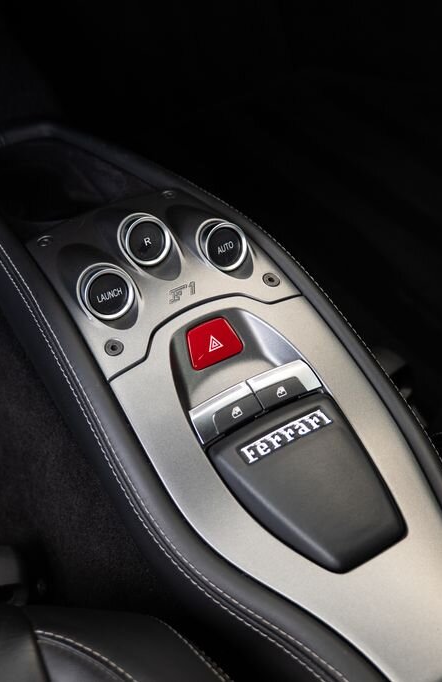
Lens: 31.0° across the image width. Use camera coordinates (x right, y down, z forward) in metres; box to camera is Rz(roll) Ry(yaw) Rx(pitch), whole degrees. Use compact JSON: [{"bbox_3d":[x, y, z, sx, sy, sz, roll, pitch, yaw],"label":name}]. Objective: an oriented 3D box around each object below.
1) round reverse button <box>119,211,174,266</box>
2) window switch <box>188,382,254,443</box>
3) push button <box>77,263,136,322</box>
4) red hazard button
[{"bbox_3d":[-0.055,-0.071,0.563,0.036,0.036,0.017,-24,17,-19],"label":"round reverse button"},{"bbox_3d":[0.004,0.046,0.488,0.042,0.012,0.025,-24,58,-17],"label":"window switch"},{"bbox_3d":[-0.078,-0.033,0.540,0.036,0.036,0.017,-24,17,-19],"label":"push button"},{"bbox_3d":[-0.004,0.002,0.530,0.036,0.026,0.010,-24,11,-19],"label":"red hazard button"}]

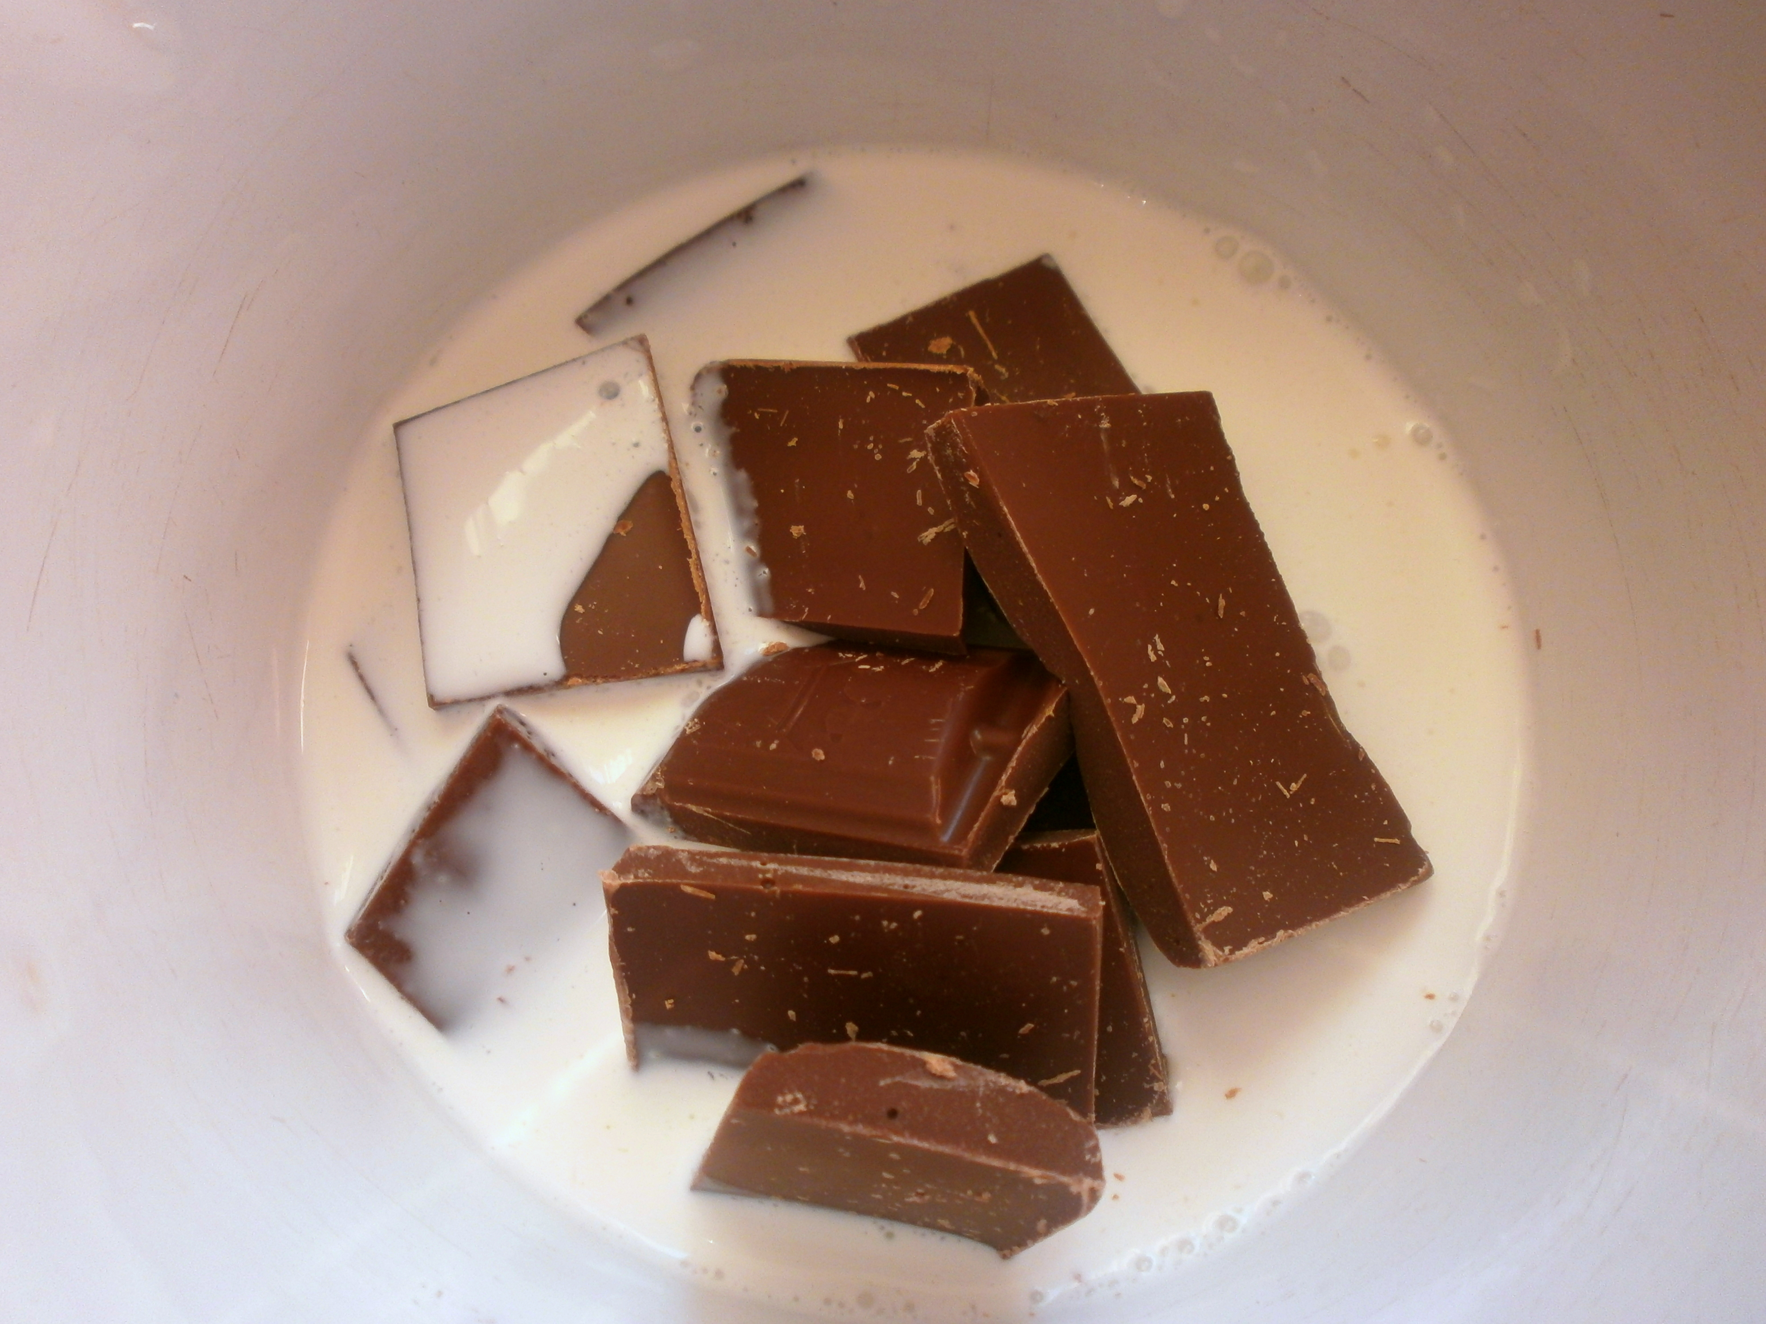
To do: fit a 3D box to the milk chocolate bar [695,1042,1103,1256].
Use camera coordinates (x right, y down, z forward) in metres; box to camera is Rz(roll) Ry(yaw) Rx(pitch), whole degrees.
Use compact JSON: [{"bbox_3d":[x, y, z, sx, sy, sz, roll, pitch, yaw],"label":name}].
[{"bbox_3d":[0.001,0.052,0.147,0.038,0.016,0.010,14,38,-8],"label":"milk chocolate bar"}]

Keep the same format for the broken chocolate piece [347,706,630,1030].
[{"bbox_3d":[-0.042,0.028,0.164,0.029,0.009,0.031,32,75,7],"label":"broken chocolate piece"}]

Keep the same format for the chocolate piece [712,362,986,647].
[{"bbox_3d":[-0.005,-0.020,0.183,0.033,0.009,0.037,1,73,7],"label":"chocolate piece"}]

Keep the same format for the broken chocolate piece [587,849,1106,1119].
[{"bbox_3d":[-0.003,0.034,0.149,0.052,0.009,0.024,2,108,12],"label":"broken chocolate piece"}]

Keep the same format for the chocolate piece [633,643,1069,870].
[{"bbox_3d":[-0.003,0.011,0.166,0.043,0.009,0.029,4,43,25],"label":"chocolate piece"}]

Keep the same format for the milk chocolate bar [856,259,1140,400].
[{"bbox_3d":[0.018,-0.033,0.187,0.032,0.009,0.038,-25,72,-13],"label":"milk chocolate bar"}]

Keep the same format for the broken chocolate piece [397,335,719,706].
[{"bbox_3d":[-0.043,-0.015,0.181,0.035,0.009,0.045,-14,69,-2],"label":"broken chocolate piece"}]

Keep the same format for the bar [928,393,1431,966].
[{"bbox_3d":[0.034,0.000,0.161,0.041,0.009,0.065,-11,71,-35],"label":"bar"}]

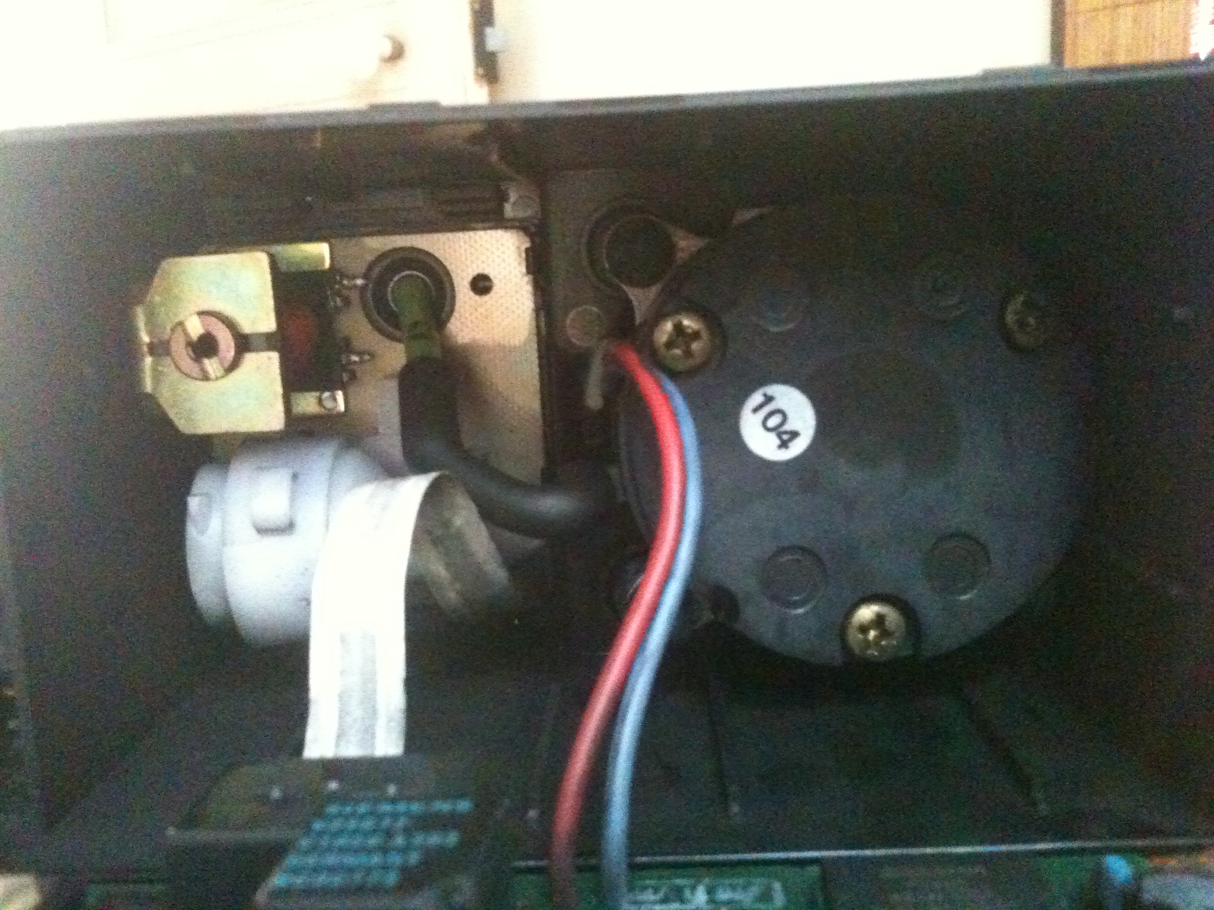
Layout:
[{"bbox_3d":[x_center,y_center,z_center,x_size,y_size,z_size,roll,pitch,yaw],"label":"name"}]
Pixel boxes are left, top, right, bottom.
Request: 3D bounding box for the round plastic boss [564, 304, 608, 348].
[{"bbox_3d":[-0.003,-0.020,0.187,0.006,0.006,0.004,-2,6,-1],"label":"round plastic boss"}]

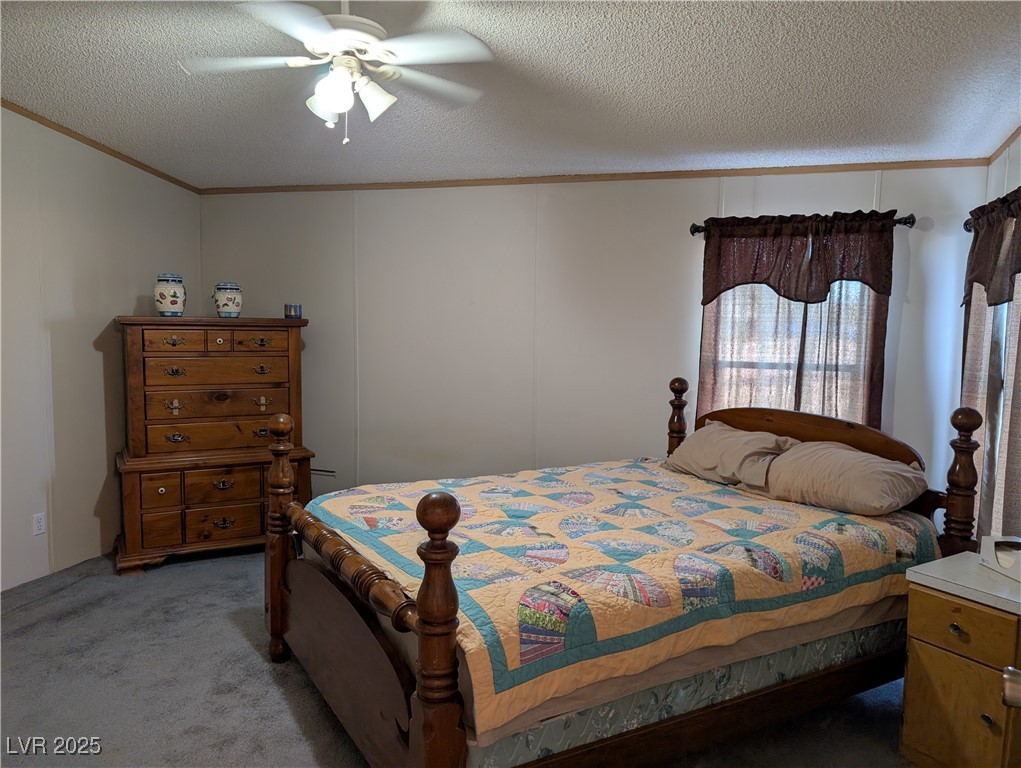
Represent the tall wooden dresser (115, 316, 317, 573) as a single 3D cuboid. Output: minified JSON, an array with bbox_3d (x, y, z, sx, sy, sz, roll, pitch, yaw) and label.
[{"bbox_3d":[-1.711,0.298,4.119,1.022,1.350,0.475,-2,5,-32],"label":"tall wooden dresser"}]

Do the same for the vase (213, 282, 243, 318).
[{"bbox_3d":[-1.640,-0.484,4.123,0.159,0.212,0.152,-2,5,-32],"label":"vase"}]

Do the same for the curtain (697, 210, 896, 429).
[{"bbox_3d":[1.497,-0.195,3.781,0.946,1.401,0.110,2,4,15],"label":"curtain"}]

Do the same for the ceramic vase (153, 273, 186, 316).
[{"bbox_3d":[-1.902,-0.492,3.960,0.164,0.243,0.164,-2,5,-32],"label":"ceramic vase"}]

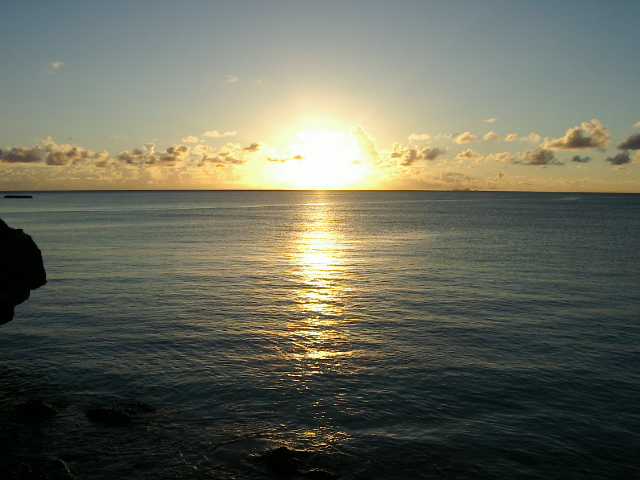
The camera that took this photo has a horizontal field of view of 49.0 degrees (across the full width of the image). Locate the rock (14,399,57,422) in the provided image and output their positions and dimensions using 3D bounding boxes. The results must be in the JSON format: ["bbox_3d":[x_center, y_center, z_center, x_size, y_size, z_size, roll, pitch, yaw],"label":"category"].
[{"bbox_3d":[-3.530,2.120,8.750,0.500,0.230,0.440,0,4,0],"label":"rock"}]

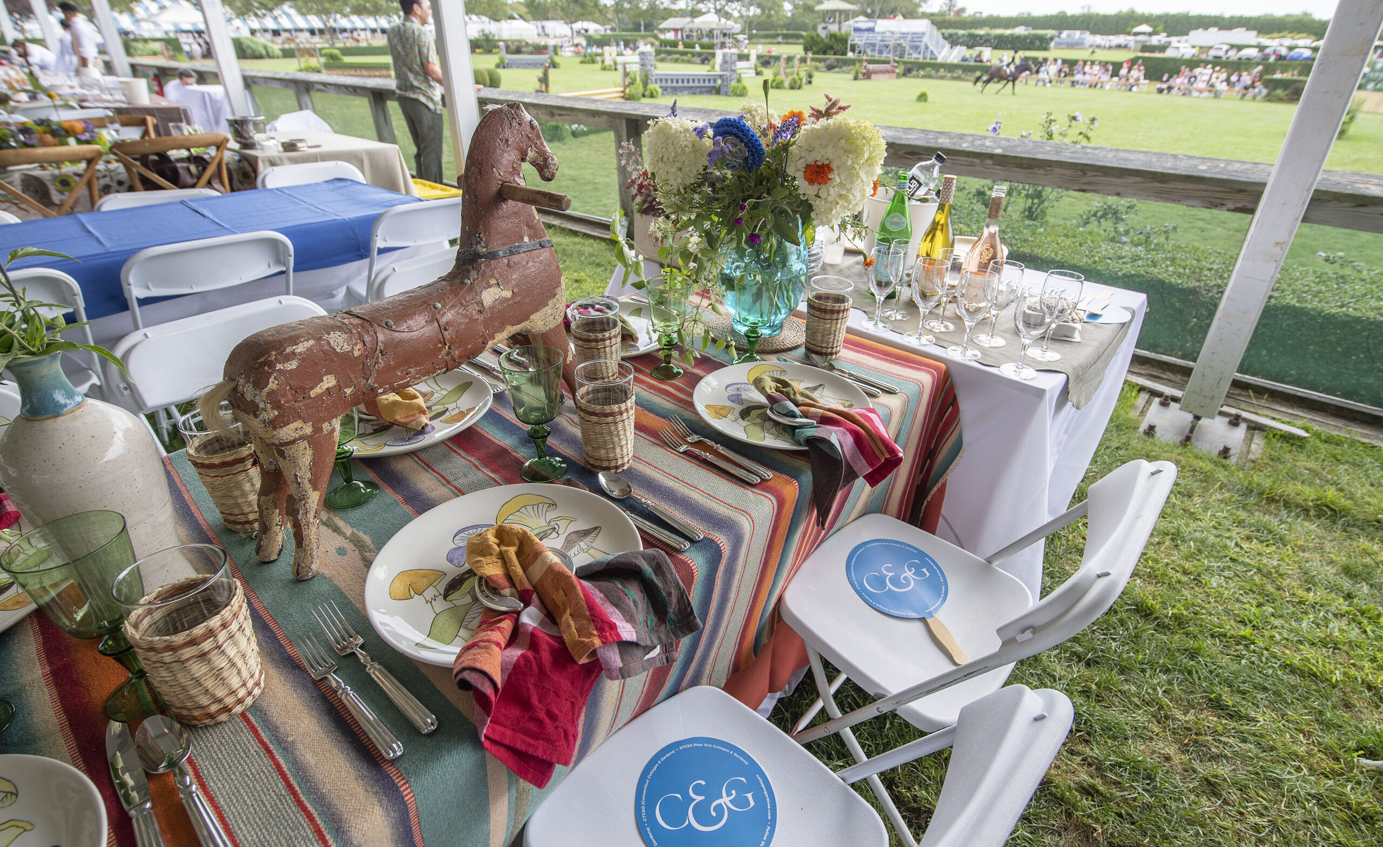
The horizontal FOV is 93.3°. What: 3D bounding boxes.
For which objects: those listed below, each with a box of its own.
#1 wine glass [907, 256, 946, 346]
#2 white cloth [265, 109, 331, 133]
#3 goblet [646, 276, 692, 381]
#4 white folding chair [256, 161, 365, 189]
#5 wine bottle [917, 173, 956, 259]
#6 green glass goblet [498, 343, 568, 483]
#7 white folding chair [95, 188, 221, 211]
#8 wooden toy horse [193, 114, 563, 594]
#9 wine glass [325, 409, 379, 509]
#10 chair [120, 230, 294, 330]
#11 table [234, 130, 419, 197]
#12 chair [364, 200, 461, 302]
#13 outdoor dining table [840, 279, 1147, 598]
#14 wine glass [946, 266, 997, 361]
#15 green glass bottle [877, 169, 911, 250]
[{"bbox_3d":[0.494,-0.255,1.372,0.076,0.165,0.076,0,31,0],"label":"wine glass"},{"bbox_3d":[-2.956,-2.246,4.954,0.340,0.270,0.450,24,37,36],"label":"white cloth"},{"bbox_3d":[-0.048,-0.181,1.246,0.085,0.179,0.085,0,31,0],"label":"goblet"},{"bbox_3d":[-1.648,-0.795,3.136,0.450,0.790,0.460,-26,40,-37],"label":"white folding chair"},{"bbox_3d":[0.620,-0.455,1.642,0.086,0.305,0.086,26,39,36],"label":"wine bottle"},{"bbox_3d":[-0.221,-0.007,0.934,0.087,0.181,0.087,0,31,0],"label":"green glass goblet"},{"bbox_3d":[-1.980,-0.491,2.624,0.450,0.790,0.460,-20,36,-30],"label":"white folding chair"},{"bbox_3d":[-0.380,-0.142,0.900,0.230,0.520,0.600,21,37,31],"label":"wooden toy horse"},{"bbox_3d":[-0.514,0.029,0.939,0.092,0.187,0.092,26,39,36],"label":"wine glass"},{"bbox_3d":[-1.611,-0.295,2.296,0.450,0.790,0.460,-24,38,-34],"label":"chair"},{"bbox_3d":[-2.530,-1.453,4.290,1.170,0.750,0.780,24,38,34],"label":"table"},{"bbox_3d":[-1.229,-0.600,2.874,0.480,0.780,0.450,26,39,36],"label":"chair"},{"bbox_3d":[0.514,-0.110,2.091,1.280,0.750,0.800,26,39,36],"label":"outdoor dining table"},{"bbox_3d":[0.563,-0.215,1.305,0.077,0.165,0.077,0,31,0],"label":"wine glass"},{"bbox_3d":[0.522,-0.490,1.701,0.090,0.302,0.090,26,39,36],"label":"green glass bottle"}]

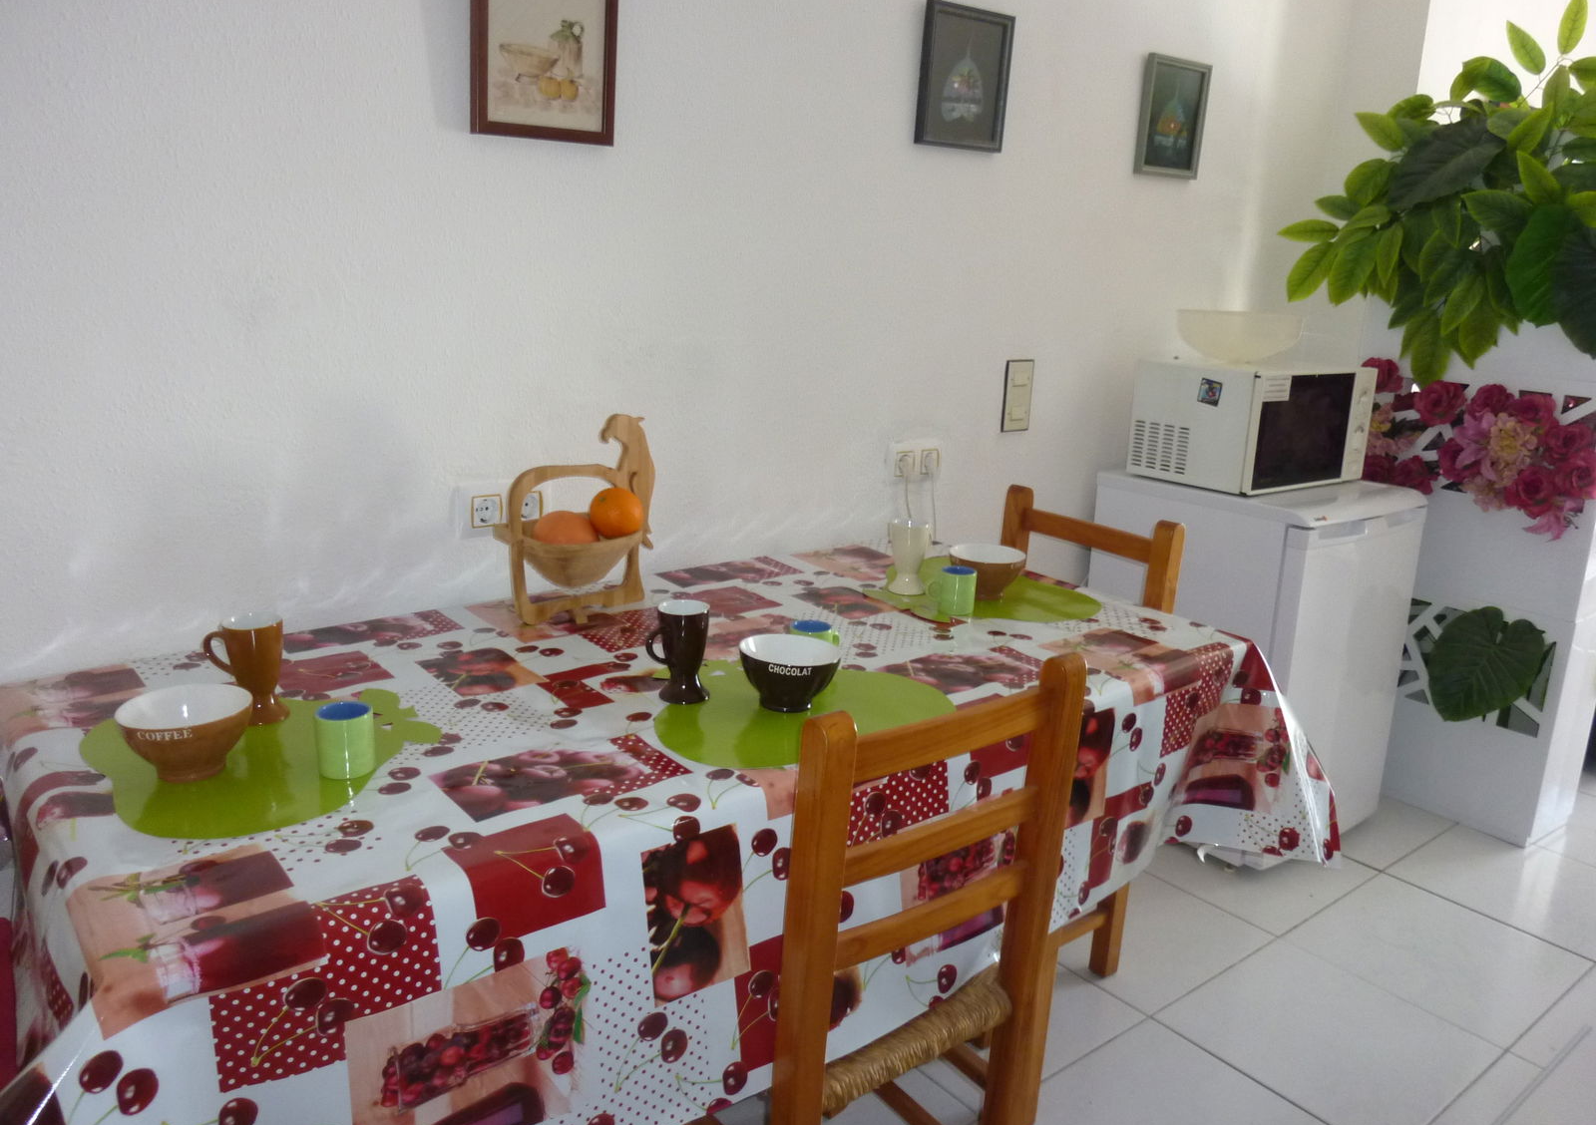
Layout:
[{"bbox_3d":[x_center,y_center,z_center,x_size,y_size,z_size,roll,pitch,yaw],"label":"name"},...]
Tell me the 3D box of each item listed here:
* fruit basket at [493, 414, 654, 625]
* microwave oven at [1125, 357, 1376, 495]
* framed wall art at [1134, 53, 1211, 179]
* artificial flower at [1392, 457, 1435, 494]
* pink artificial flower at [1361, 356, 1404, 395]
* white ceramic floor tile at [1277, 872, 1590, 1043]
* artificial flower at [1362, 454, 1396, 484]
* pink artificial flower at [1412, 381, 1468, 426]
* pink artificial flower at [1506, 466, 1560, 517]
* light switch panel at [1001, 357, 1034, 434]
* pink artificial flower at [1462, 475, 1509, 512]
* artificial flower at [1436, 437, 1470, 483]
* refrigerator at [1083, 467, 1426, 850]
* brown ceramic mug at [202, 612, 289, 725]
[{"bbox_3d":[-0.357,-0.078,1.887,0.268,0.322,0.205,-10,19,-41],"label":"fruit basket"},{"bbox_3d":[1.080,-0.334,2.737,0.467,0.268,0.328,-8,18,-34],"label":"microwave oven"},{"bbox_3d":[0.905,-1.067,2.763,0.234,0.264,0.020,-10,19,-37],"label":"framed wall art"},{"bbox_3d":[1.524,-0.216,2.851,0.070,0.082,0.085,-9,18,-38],"label":"artificial flower"},{"bbox_3d":[1.451,-0.464,2.866,0.097,0.091,0.065,14,19,39],"label":"pink artificial flower"},{"bbox_3d":[1.305,0.795,2.358,0.450,0.008,0.435,-9,18,-38],"label":"white ceramic floor tile"},{"bbox_3d":[1.459,-0.229,2.916,0.093,0.088,0.065,14,19,39],"label":"artificial flower"},{"bbox_3d":[1.550,-0.385,2.783,0.070,0.102,0.110,-9,18,-38],"label":"pink artificial flower"},{"bbox_3d":[1.684,-0.167,2.643,0.080,0.109,0.094,-9,18,-38],"label":"pink artificial flower"},{"bbox_3d":[0.505,-0.381,2.640,0.086,0.157,0.013,-10,19,-37],"label":"light switch panel"},{"bbox_3d":[1.632,-0.168,2.733,0.070,0.081,0.086,-9,18,-38],"label":"pink artificial flower"},{"bbox_3d":[1.574,-0.242,2.748,0.092,0.105,0.065,14,19,39],"label":"artificial flower"},{"bbox_3d":[1.081,0.222,2.838,0.499,0.853,0.558,-9,18,-35],"label":"refrigerator"},{"bbox_3d":[-0.687,0.133,1.436,0.097,0.125,0.071,-3,15,-17],"label":"brown ceramic mug"}]

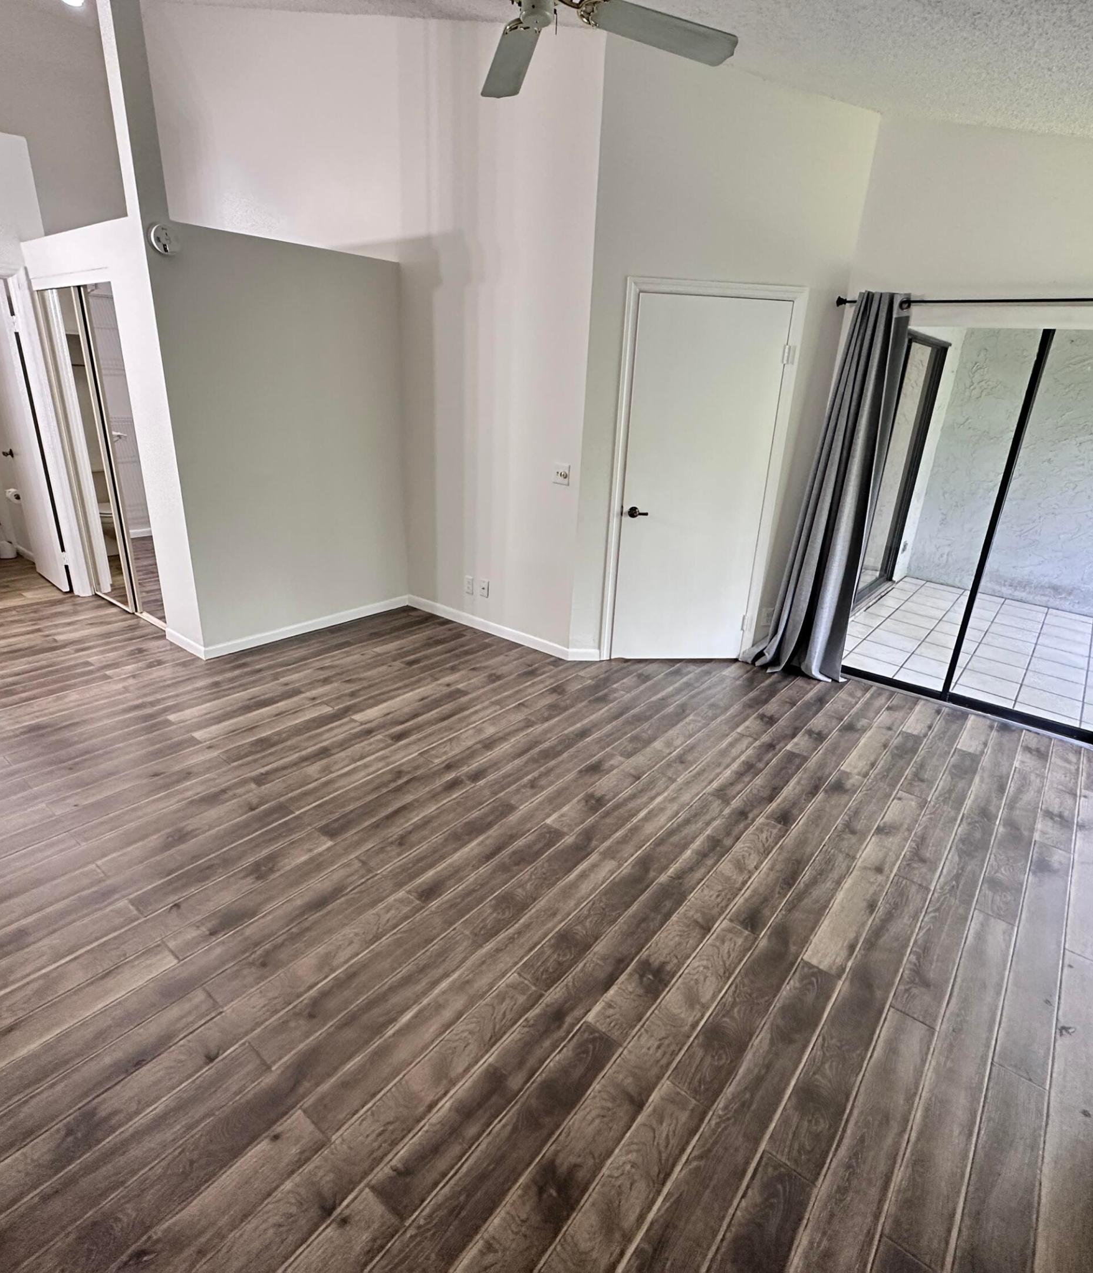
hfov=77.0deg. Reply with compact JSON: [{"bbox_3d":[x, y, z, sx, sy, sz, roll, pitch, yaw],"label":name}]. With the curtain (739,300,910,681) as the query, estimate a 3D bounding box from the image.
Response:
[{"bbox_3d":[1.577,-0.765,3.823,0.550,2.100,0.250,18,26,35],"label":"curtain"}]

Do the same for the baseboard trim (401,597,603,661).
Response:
[{"bbox_3d":[-0.341,-0.069,4.582,1.579,0.086,0.140,17,25,32],"label":"baseboard trim"}]

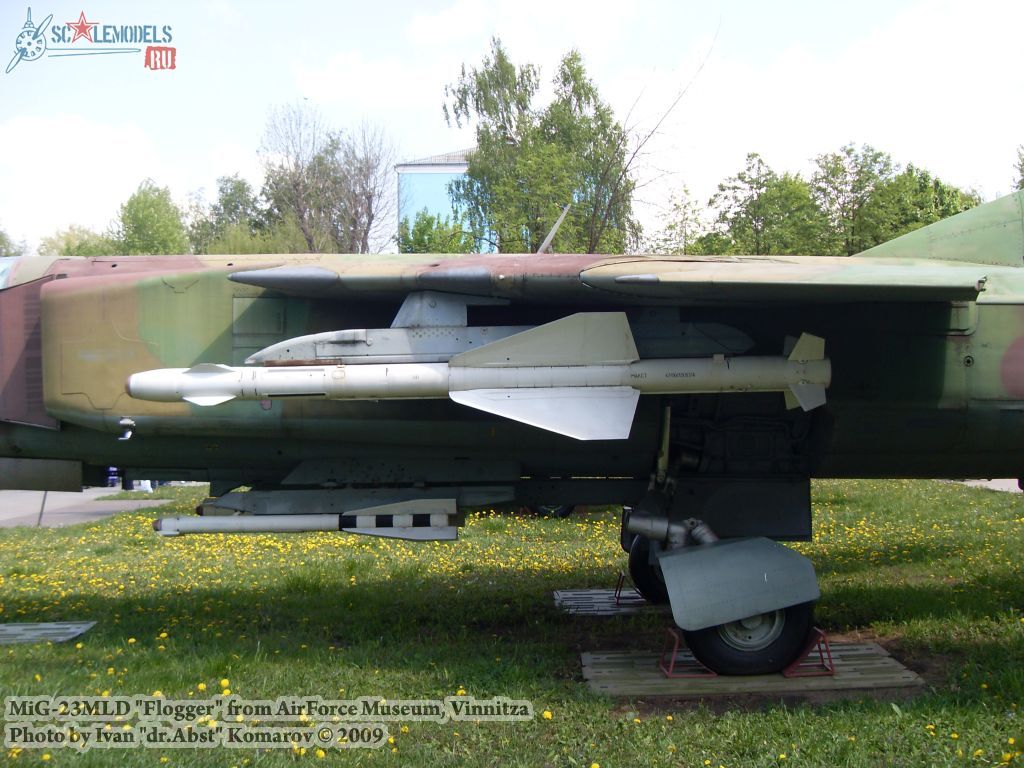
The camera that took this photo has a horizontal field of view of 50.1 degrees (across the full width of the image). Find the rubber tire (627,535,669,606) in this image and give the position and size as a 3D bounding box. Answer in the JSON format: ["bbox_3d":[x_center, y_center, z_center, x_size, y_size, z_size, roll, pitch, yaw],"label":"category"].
[{"bbox_3d":[1.455,1.545,9.680,0.830,0.810,0.280,0,-2,-1],"label":"rubber tire"}]

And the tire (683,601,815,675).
[{"bbox_3d":[1.485,1.430,6.960,0.840,0.830,0.290,0,-2,-1],"label":"tire"}]

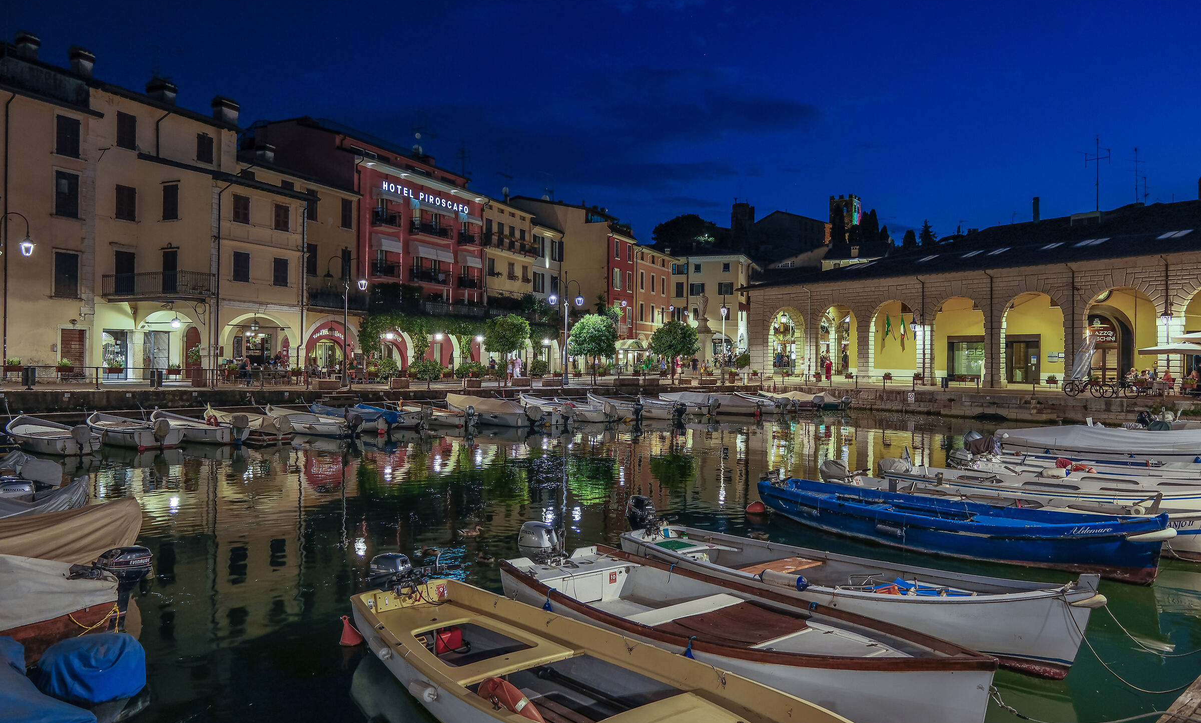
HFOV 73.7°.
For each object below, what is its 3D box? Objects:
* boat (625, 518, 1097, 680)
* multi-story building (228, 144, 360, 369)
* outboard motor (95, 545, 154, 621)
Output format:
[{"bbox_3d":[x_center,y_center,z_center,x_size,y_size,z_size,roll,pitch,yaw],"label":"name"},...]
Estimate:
[{"bbox_3d":[2.391,2.319,8.664,1.780,1.070,5.280,1,0,-43],"label":"boat"},{"bbox_3d":[-20.269,-5.333,45.060,10.000,13.000,11.200,0,0,25],"label":"multi-story building"},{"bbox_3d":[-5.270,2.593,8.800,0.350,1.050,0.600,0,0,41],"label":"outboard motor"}]

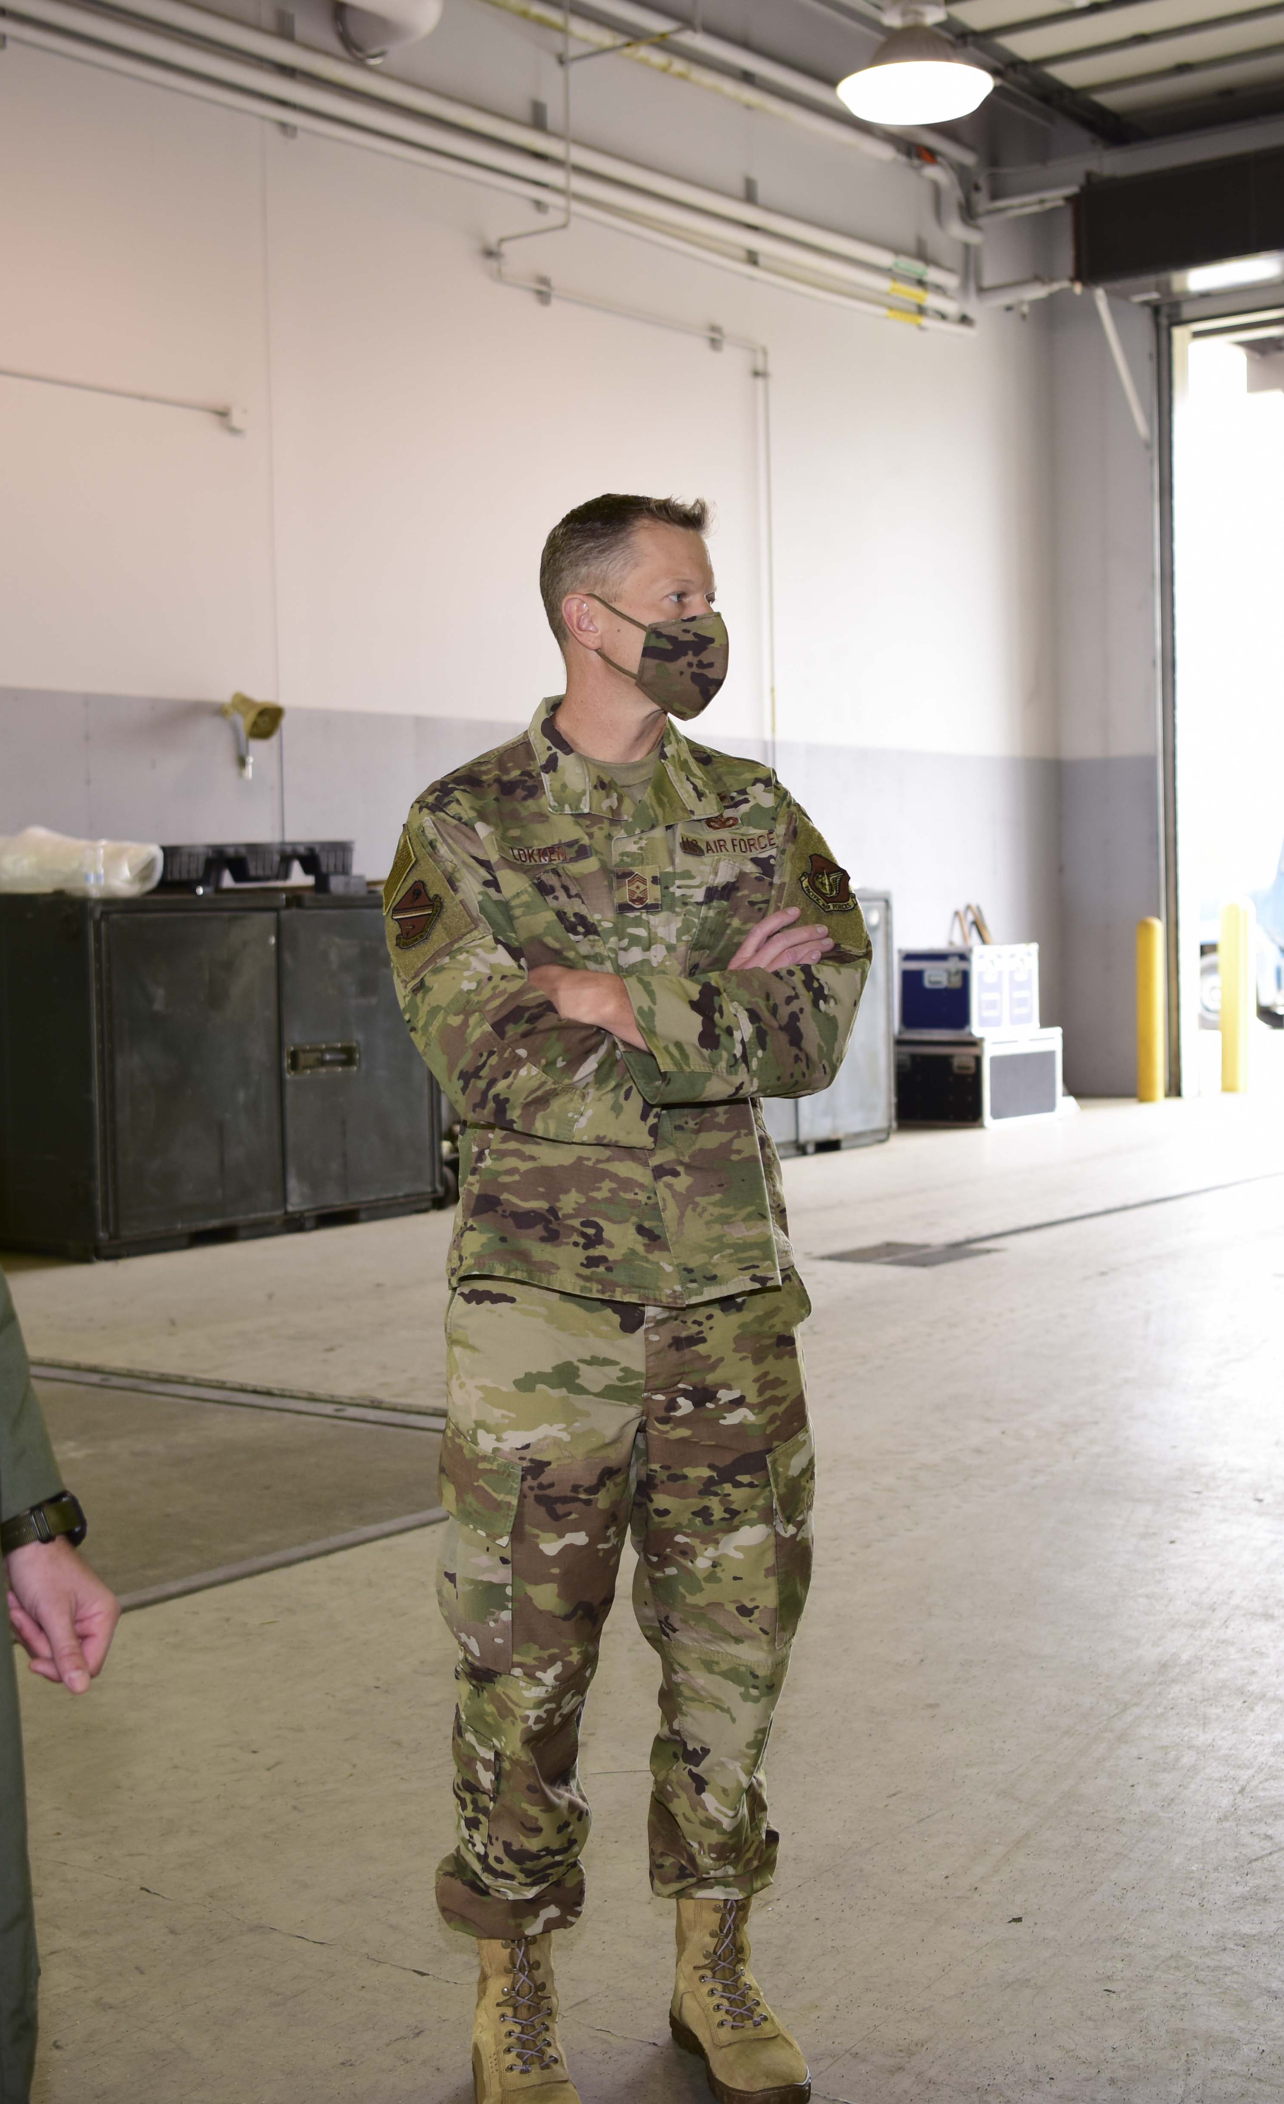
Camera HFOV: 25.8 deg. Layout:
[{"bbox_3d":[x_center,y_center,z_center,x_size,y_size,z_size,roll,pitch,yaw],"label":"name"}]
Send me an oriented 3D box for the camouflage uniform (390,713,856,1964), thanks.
[{"bbox_3d":[-0.018,0.293,3.130,0.540,1.360,0.360,-1,3,-7],"label":"camouflage uniform"}]

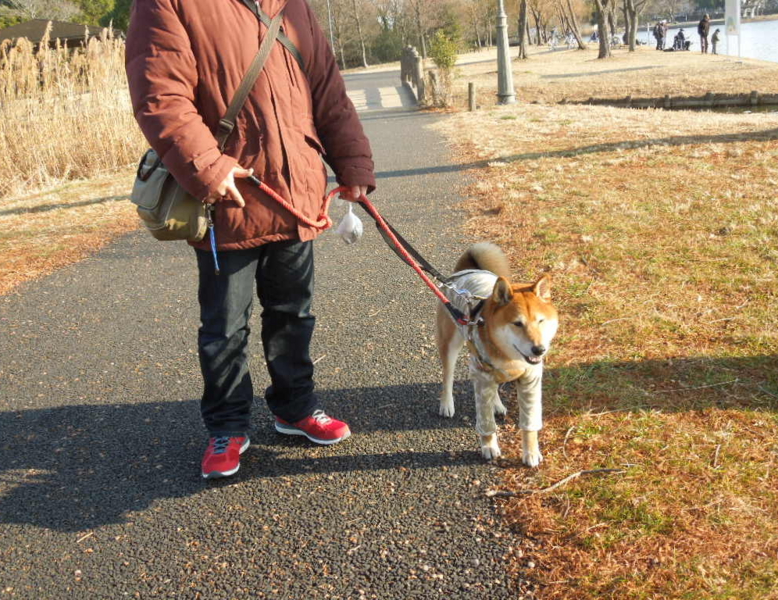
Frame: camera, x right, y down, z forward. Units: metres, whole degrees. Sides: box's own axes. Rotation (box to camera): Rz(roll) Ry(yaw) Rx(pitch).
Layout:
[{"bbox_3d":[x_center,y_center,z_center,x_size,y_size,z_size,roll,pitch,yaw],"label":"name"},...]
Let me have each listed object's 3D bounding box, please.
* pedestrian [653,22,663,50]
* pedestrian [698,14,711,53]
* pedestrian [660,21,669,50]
[{"bbox_3d":[15.537,-15.242,51.980,0.450,1.650,0.500,-11,16,-20],"label":"pedestrian"},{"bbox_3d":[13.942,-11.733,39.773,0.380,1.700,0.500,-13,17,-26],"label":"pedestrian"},{"bbox_3d":[16.128,-15.501,52.776,0.420,1.680,0.480,-7,16,-8],"label":"pedestrian"}]

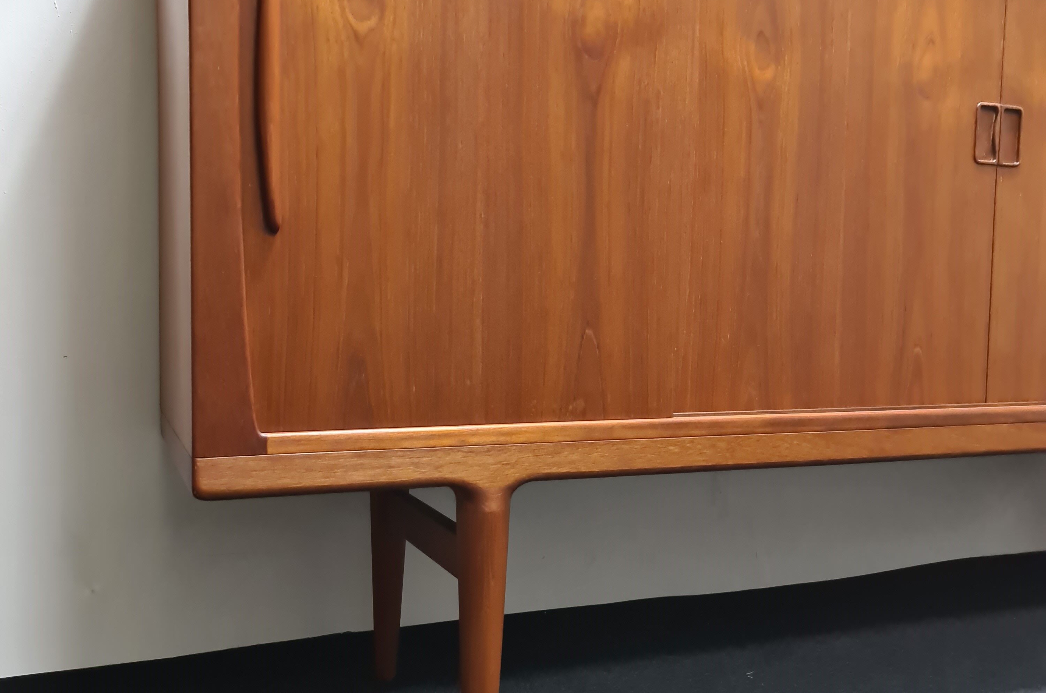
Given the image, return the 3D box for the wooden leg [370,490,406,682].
[{"bbox_3d":[-0.184,0.297,1.377,0.053,0.320,0.053,-1,3,-23],"label":"wooden leg"}]

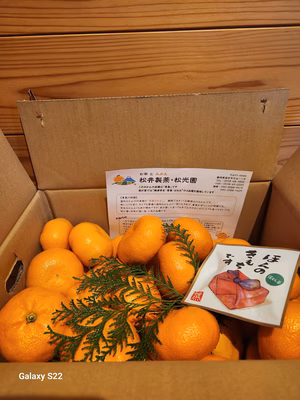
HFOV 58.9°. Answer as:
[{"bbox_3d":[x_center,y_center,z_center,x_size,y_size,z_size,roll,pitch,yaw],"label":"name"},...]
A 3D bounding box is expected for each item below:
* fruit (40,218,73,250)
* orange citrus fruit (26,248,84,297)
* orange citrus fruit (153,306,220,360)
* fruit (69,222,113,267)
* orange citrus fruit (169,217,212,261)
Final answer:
[{"bbox_3d":[-0.132,0.050,0.378,0.048,0.043,0.048,-3,43,-1],"label":"fruit"},{"bbox_3d":[-0.116,0.089,0.327,0.069,0.054,0.069,5,59,-14],"label":"orange citrus fruit"},{"bbox_3d":[0.036,0.131,0.257,0.066,0.054,0.066,-24,22,7],"label":"orange citrus fruit"},{"bbox_3d":[-0.082,0.061,0.363,0.063,0.051,0.063,20,42,-24],"label":"fruit"},{"bbox_3d":[0.056,0.054,0.365,0.063,0.053,0.063,11,48,-18],"label":"orange citrus fruit"}]

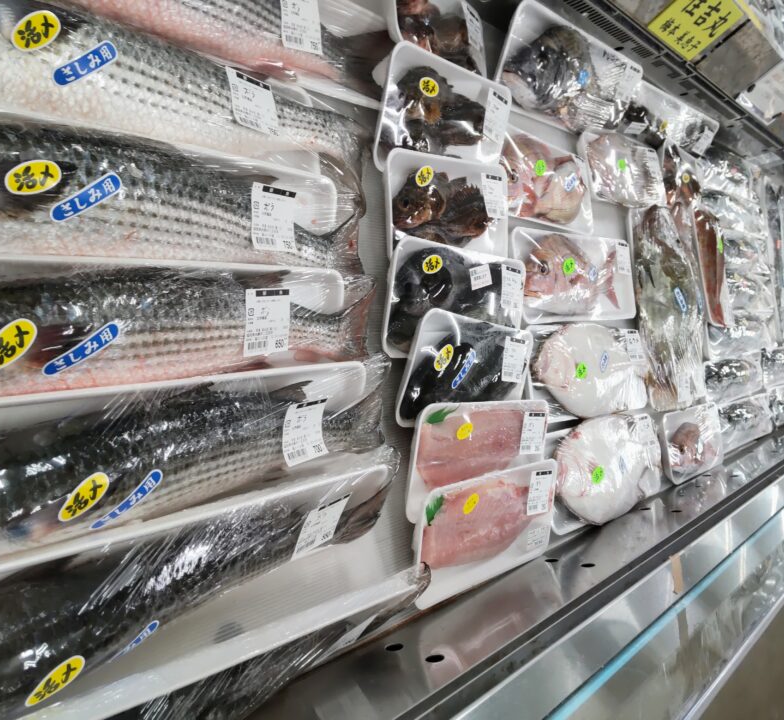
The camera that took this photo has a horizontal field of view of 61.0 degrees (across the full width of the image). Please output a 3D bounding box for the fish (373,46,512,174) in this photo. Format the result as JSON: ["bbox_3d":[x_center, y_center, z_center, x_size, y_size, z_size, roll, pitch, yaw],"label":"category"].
[{"bbox_3d":[0.076,-0.353,1.009,0.042,0.168,0.272,21,17,40],"label":"fish"}]

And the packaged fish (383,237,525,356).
[{"bbox_3d":[0.071,-0.061,0.715,0.232,0.042,0.114,-1,101,-48],"label":"packaged fish"}]

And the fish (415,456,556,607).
[{"bbox_3d":[0.144,0.241,0.980,0.323,0.035,0.160,-3,100,-46],"label":"fish"}]

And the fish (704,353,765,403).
[{"bbox_3d":[0.745,0.036,1.443,0.365,0.042,0.091,-5,91,-47],"label":"fish"}]

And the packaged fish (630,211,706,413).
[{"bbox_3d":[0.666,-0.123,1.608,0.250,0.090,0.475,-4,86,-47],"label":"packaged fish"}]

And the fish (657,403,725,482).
[{"bbox_3d":[0.564,0.151,1.251,0.286,0.038,0.126,-3,84,-47],"label":"fish"}]

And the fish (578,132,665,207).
[{"bbox_3d":[0.377,-0.303,1.077,0.299,0.045,0.102,-11,91,-47],"label":"fish"}]

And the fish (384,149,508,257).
[{"bbox_3d":[0.081,-0.220,0.991,0.271,0.042,0.150,-10,107,-46],"label":"fish"}]

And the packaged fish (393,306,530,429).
[{"bbox_3d":[0.108,0.020,0.976,0.284,0.042,0.158,8,97,-49],"label":"packaged fish"}]

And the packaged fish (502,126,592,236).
[{"bbox_3d":[0.195,-0.228,0.878,0.266,0.041,0.111,-5,88,-48],"label":"packaged fish"}]

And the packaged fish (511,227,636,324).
[{"bbox_3d":[0.391,-0.165,1.341,0.465,0.052,0.169,-7,91,-47],"label":"packaged fish"}]

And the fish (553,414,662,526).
[{"bbox_3d":[0.436,0.205,1.319,0.420,0.060,0.180,-4,86,-47],"label":"fish"}]

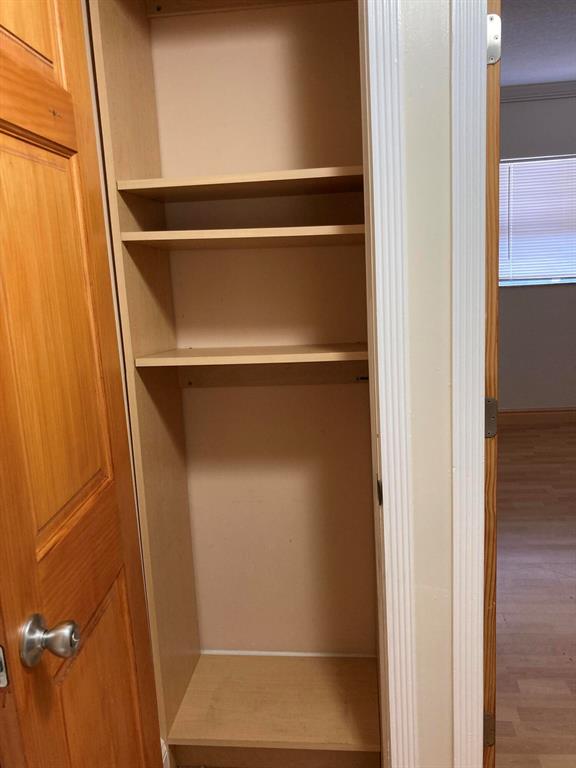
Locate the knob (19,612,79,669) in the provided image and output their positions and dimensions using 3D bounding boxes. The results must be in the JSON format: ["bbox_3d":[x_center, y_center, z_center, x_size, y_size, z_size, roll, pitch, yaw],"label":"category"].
[{"bbox_3d":[-0.324,0.356,0.863,0.061,0.069,0.069,-3,11,3],"label":"knob"}]

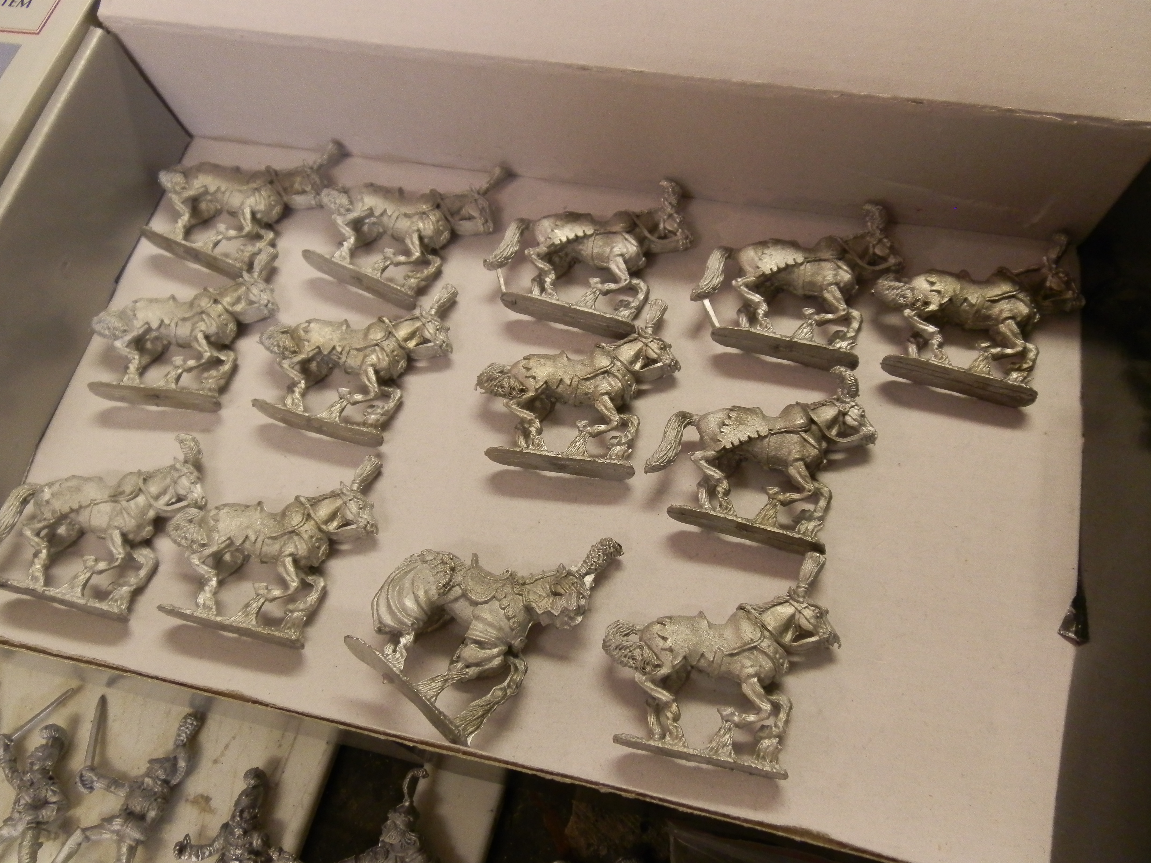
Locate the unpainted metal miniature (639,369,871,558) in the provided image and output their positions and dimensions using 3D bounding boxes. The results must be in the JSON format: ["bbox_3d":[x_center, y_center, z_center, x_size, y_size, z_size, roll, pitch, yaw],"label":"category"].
[{"bbox_3d":[0.043,0.002,0.214,0.049,0.013,0.047,13,69,11],"label":"unpainted metal miniature"}]

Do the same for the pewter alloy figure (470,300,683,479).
[{"bbox_3d":[0.000,-0.013,0.225,0.049,0.013,0.048,7,67,8],"label":"pewter alloy figure"}]

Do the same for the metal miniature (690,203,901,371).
[{"bbox_3d":[0.055,-0.039,0.231,0.049,0.013,0.047,12,69,11],"label":"metal miniature"}]

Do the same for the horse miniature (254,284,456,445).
[{"bbox_3d":[-0.056,-0.021,0.235,0.049,0.013,0.048,15,69,11],"label":"horse miniature"}]

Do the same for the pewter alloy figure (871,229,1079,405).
[{"bbox_3d":[0.097,-0.032,0.225,0.049,0.013,0.048,15,70,13],"label":"pewter alloy figure"}]

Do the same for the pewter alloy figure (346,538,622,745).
[{"bbox_3d":[-0.019,0.036,0.206,0.038,0.016,0.055,34,66,18],"label":"pewter alloy figure"}]

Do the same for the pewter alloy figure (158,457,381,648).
[{"bbox_3d":[-0.070,0.024,0.215,0.049,0.013,0.048,12,67,9],"label":"pewter alloy figure"}]

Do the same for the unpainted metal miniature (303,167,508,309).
[{"bbox_3d":[-0.046,-0.058,0.250,0.049,0.013,0.048,24,72,15],"label":"unpainted metal miniature"}]

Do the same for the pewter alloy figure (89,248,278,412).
[{"bbox_3d":[-0.102,-0.029,0.244,0.049,0.013,0.048,6,67,7],"label":"pewter alloy figure"}]

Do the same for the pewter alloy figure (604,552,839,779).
[{"bbox_3d":[0.030,0.045,0.195,0.049,0.013,0.048,9,68,10],"label":"pewter alloy figure"}]

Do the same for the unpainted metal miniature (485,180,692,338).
[{"bbox_3d":[0.004,-0.049,0.240,0.049,0.013,0.047,15,69,12],"label":"unpainted metal miniature"}]

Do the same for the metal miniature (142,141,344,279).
[{"bbox_3d":[-0.092,-0.066,0.256,0.049,0.013,0.048,21,71,15],"label":"metal miniature"}]

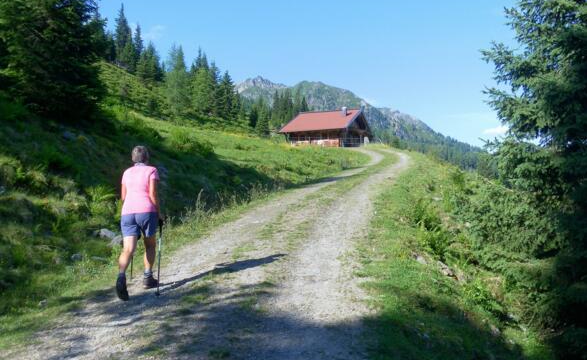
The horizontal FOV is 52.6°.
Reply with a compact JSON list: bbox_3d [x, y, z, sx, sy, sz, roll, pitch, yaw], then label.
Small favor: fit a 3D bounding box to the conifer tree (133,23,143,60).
[{"bbox_3d":[-25.763,-22.048,98.000,1.850,7.900,1.850,0,-2,0],"label":"conifer tree"}]

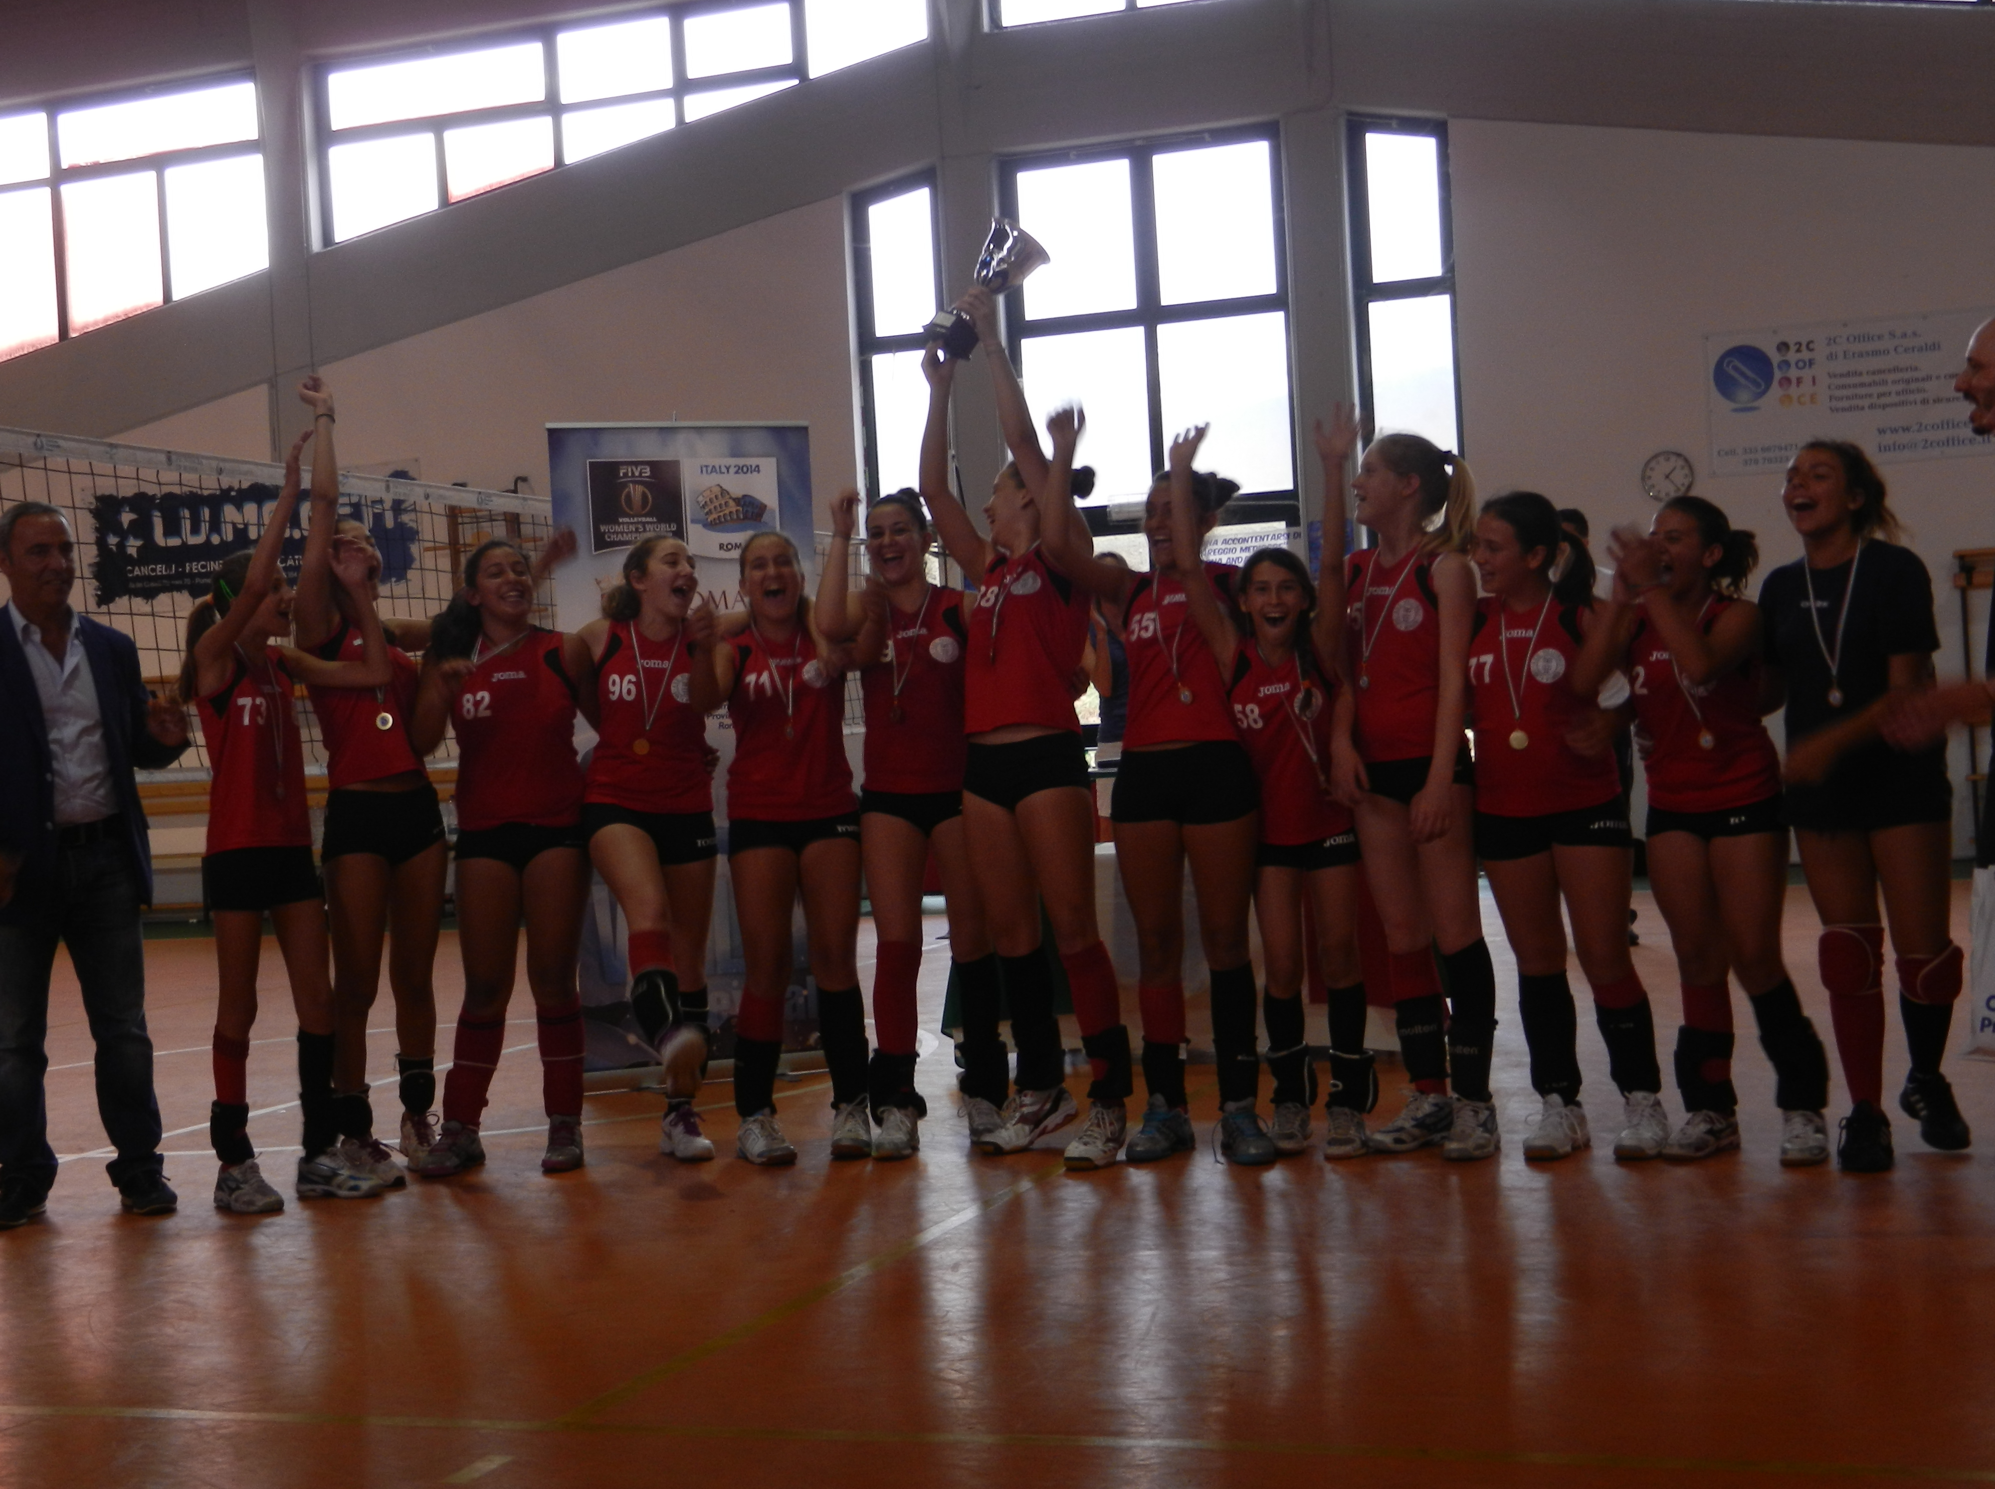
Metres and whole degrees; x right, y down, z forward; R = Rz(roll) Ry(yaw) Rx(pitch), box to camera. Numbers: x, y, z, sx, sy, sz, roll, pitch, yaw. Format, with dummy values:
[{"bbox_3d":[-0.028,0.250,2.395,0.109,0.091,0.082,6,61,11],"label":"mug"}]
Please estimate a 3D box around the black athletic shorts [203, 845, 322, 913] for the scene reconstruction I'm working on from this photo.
[{"bbox_3d":[-1.806,0.312,6.379,0.220,0.200,0.300,-3,0,44],"label":"black athletic shorts"}]

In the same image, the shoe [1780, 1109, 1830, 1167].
[{"bbox_3d":[1.848,0.875,5.920,0.100,0.120,0.265,-3,1,23],"label":"shoe"}]

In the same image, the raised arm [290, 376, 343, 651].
[{"bbox_3d":[-1.786,-0.607,6.800,0.125,0.710,0.150,2,0,0],"label":"raised arm"}]

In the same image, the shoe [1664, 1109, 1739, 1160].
[{"bbox_3d":[1.637,0.881,6.000,0.100,0.110,0.265,-3,0,40],"label":"shoe"}]

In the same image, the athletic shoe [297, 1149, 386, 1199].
[{"bbox_3d":[-1.713,1.109,6.750,0.260,0.115,0.100,-3,0,24],"label":"athletic shoe"}]

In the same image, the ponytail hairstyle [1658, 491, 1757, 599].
[{"bbox_3d":[1.672,-0.470,6.089,0.250,0.235,0.175,-4,1,-28],"label":"ponytail hairstyle"}]

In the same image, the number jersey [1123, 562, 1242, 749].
[{"bbox_3d":[0.472,-0.223,6.580,0.300,0.460,0.220,-3,0,16],"label":"number jersey"}]

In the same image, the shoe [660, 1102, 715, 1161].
[{"bbox_3d":[-0.811,1.013,6.767,0.100,0.120,0.260,-3,0,-28],"label":"shoe"}]

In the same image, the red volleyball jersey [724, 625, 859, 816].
[{"bbox_3d":[-0.536,-0.059,6.752,0.335,0.500,0.230,-3,1,-4],"label":"red volleyball jersey"}]

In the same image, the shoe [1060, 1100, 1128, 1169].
[{"bbox_3d":[0.240,0.950,6.310,0.100,0.120,0.265,-3,0,18],"label":"shoe"}]

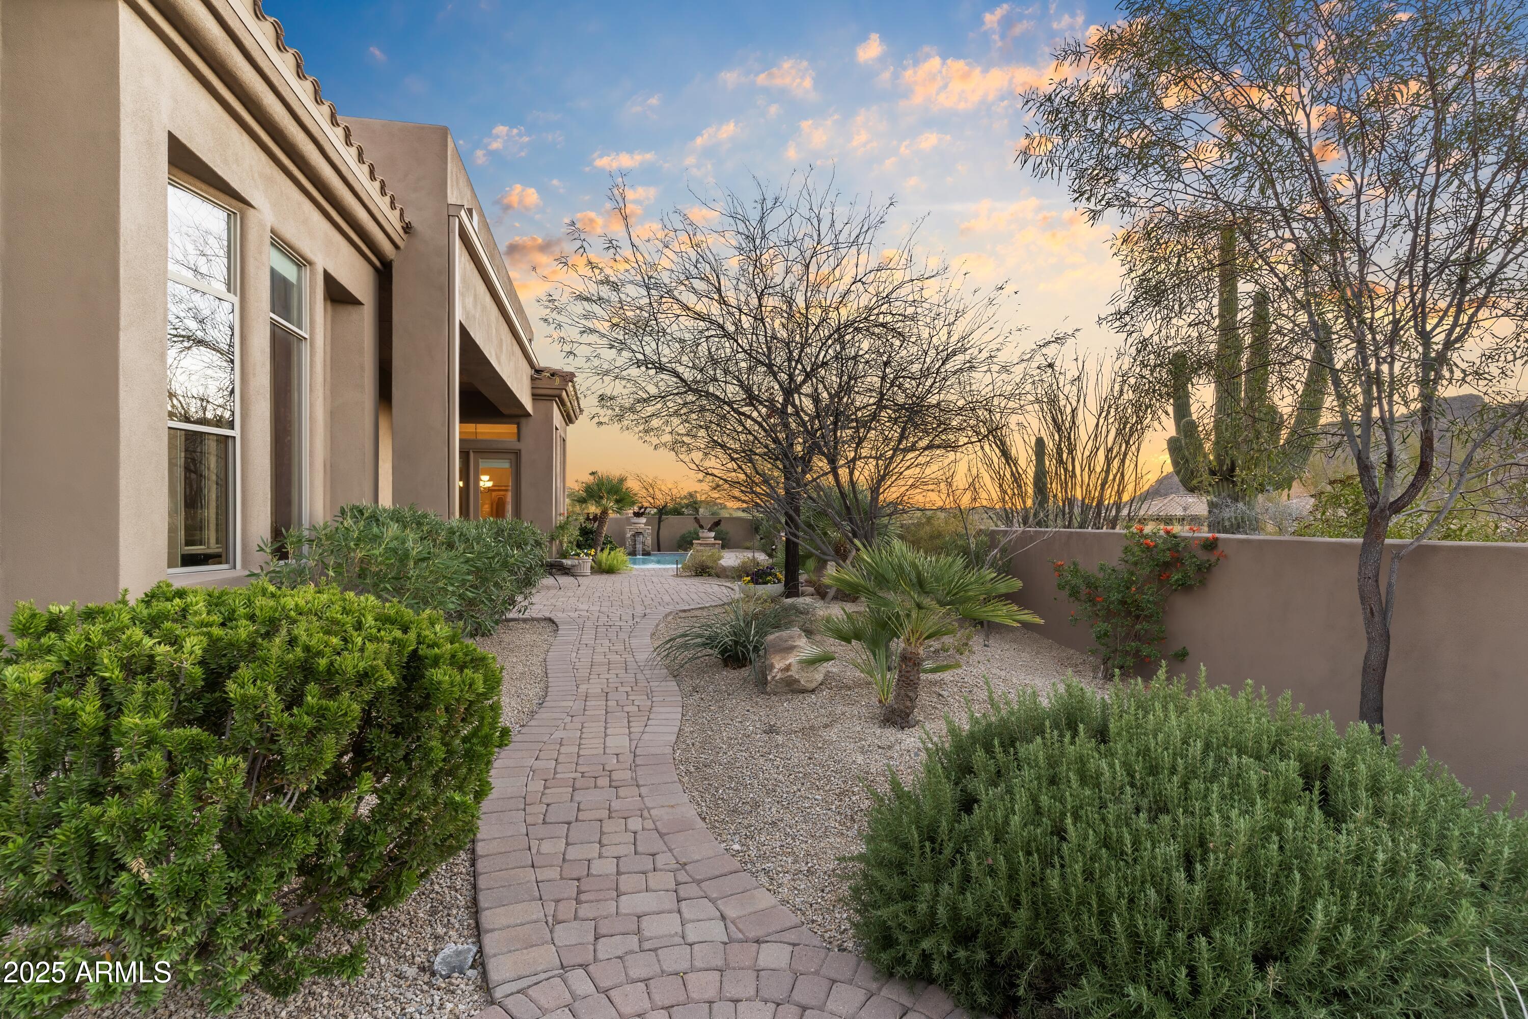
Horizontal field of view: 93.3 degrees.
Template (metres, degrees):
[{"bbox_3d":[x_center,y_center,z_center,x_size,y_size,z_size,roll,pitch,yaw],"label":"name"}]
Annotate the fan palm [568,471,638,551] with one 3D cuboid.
[{"bbox_3d":[-3.850,0.129,17.300,1.600,2.150,1.600,0,-1,0],"label":"fan palm"}]

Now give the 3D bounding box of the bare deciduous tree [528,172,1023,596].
[{"bbox_3d":[0.217,-1.670,9.700,6.300,5.600,5.900,0,-1,0],"label":"bare deciduous tree"}]

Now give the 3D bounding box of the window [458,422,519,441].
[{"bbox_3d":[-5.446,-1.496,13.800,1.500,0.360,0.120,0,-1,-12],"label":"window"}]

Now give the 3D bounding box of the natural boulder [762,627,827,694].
[{"bbox_3d":[0.239,1.157,5.550,0.480,0.460,0.450,0,-1,0],"label":"natural boulder"}]

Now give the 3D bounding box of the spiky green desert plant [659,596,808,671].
[{"bbox_3d":[-0.280,1.080,6.500,1.350,0.660,1.250,0,0,0],"label":"spiky green desert plant"}]

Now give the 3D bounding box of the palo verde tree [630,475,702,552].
[{"bbox_3d":[-3.208,0.156,23.500,2.250,2.600,2.200,0,-1,0],"label":"palo verde tree"}]

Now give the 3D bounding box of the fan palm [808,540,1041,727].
[{"bbox_3d":[1.068,0.834,4.800,1.500,1.250,1.400,0,-1,0],"label":"fan palm"}]

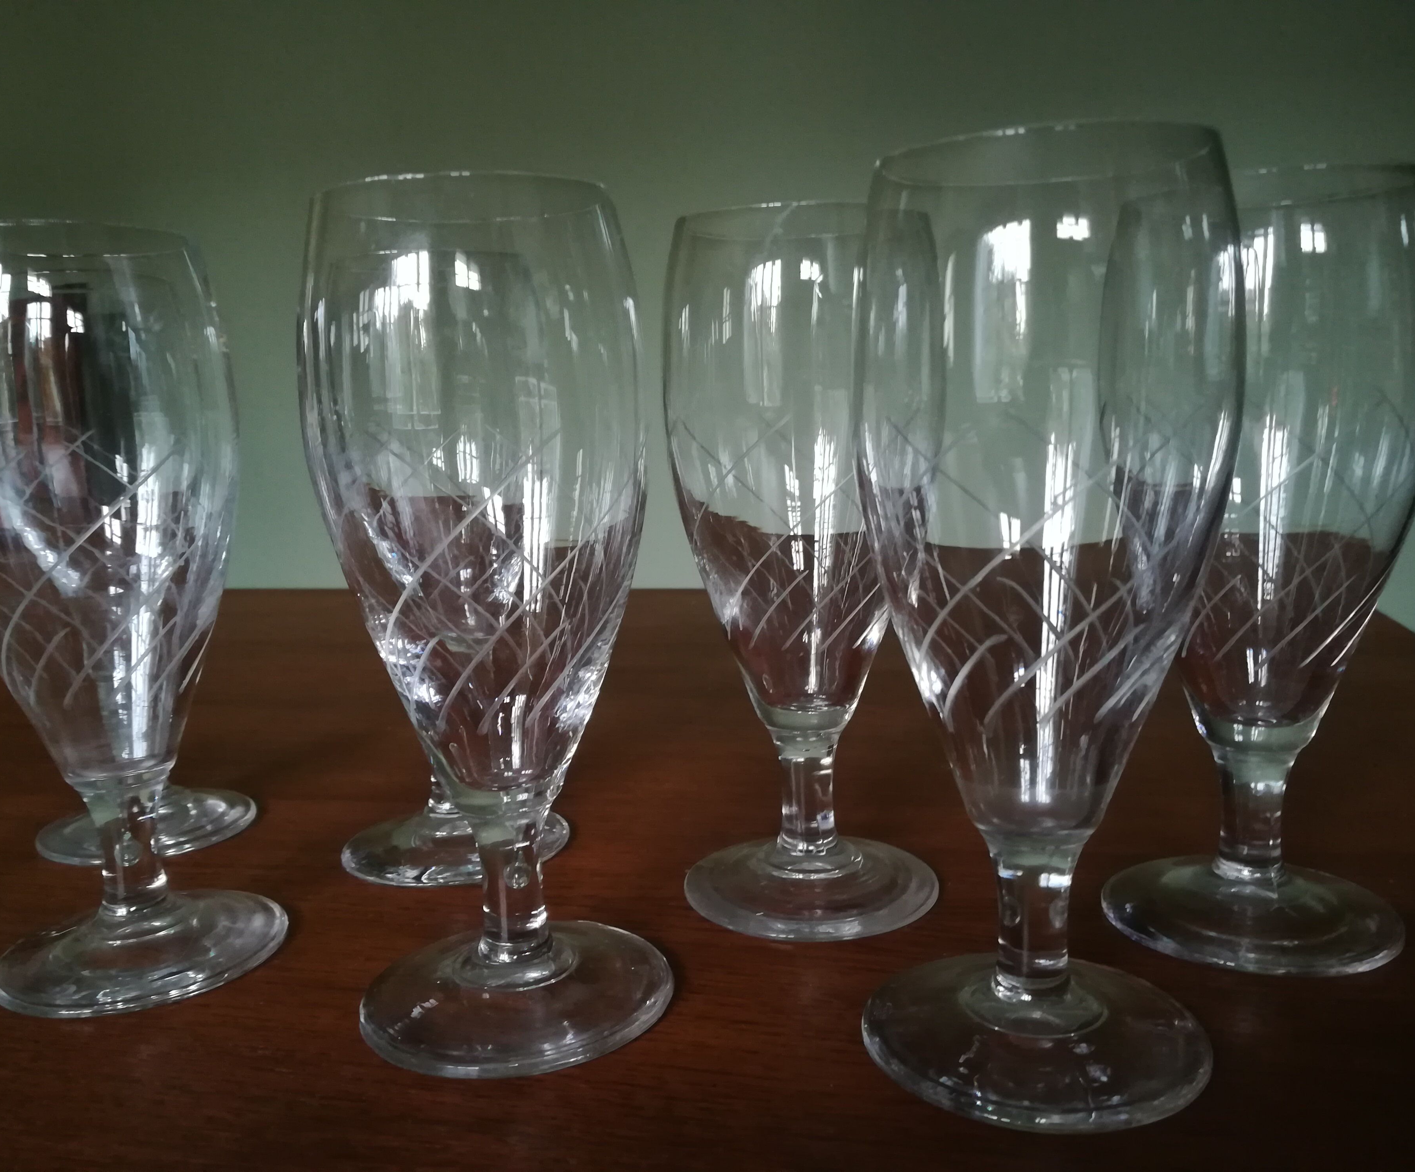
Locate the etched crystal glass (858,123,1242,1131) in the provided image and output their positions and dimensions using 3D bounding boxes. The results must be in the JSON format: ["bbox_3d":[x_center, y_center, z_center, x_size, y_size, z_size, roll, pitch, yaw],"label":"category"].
[{"bbox_3d":[0.063,0.007,0.224,0.068,0.170,0.068,-2,10,0],"label":"etched crystal glass"}]

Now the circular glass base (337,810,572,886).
[{"bbox_3d":[-0.074,0.072,0.349,0.067,0.011,0.067,-2,10,0],"label":"circular glass base"}]

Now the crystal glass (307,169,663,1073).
[{"bbox_3d":[-0.045,0.007,0.246,0.068,0.170,0.068,-2,10,0],"label":"crystal glass"}]

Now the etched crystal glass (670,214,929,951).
[{"bbox_3d":[0.025,-0.004,0.297,0.068,0.170,0.068,-2,10,0],"label":"etched crystal glass"}]

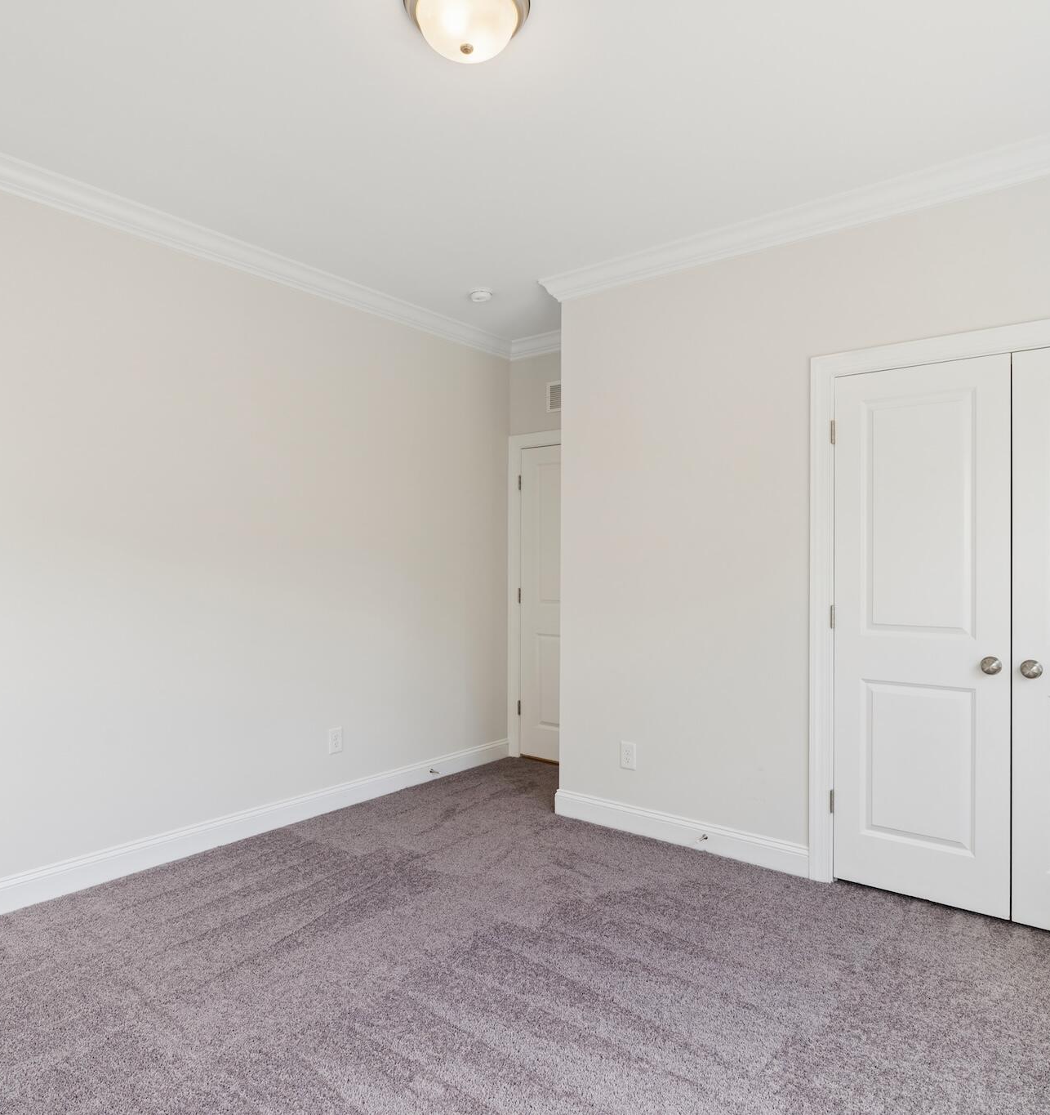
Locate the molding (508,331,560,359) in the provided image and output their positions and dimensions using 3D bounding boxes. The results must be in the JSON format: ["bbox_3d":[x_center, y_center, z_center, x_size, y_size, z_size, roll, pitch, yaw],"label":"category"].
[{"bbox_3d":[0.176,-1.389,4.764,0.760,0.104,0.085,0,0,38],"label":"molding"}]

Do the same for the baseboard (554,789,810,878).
[{"bbox_3d":[0.676,1.282,3.494,1.297,0.127,0.016,0,0,38],"label":"baseboard"}]

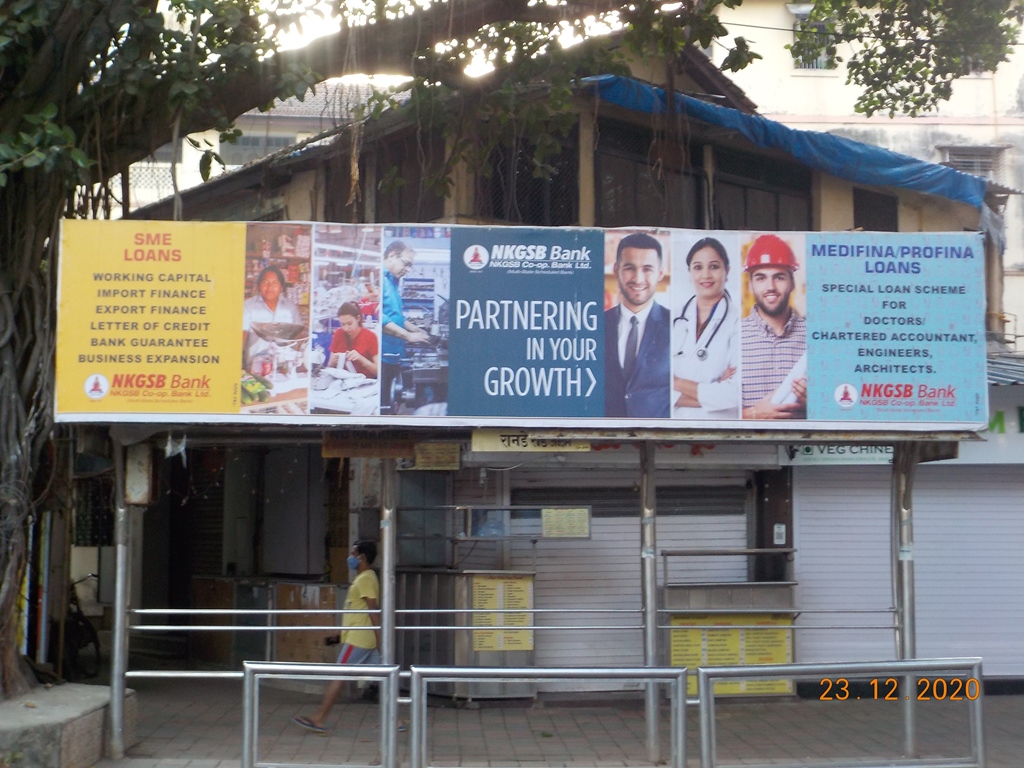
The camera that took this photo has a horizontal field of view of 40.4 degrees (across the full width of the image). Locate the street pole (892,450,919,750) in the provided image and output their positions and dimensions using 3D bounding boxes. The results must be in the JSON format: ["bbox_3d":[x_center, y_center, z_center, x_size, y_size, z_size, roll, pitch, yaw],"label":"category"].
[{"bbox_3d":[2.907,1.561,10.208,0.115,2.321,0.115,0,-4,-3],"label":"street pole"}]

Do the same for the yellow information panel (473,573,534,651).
[{"bbox_3d":[-0.075,2.042,12.377,0.545,0.678,0.025,0,-4,-2],"label":"yellow information panel"}]

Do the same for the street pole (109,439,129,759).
[{"bbox_3d":[-2.799,1.512,9.915,0.100,2.276,0.100,0,-4,-3],"label":"street pole"}]

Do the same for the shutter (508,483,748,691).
[{"bbox_3d":[1.066,1.817,12.642,2.211,1.903,0.080,1,-4,-7],"label":"shutter"}]

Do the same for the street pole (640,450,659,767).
[{"bbox_3d":[1.009,1.557,10.110,0.100,2.335,0.100,0,-4,-3],"label":"street pole"}]

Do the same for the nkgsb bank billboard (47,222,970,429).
[{"bbox_3d":[0.121,-0.390,9.425,6.270,1.355,0.150,0,-4,-3],"label":"nkgsb bank billboard"}]

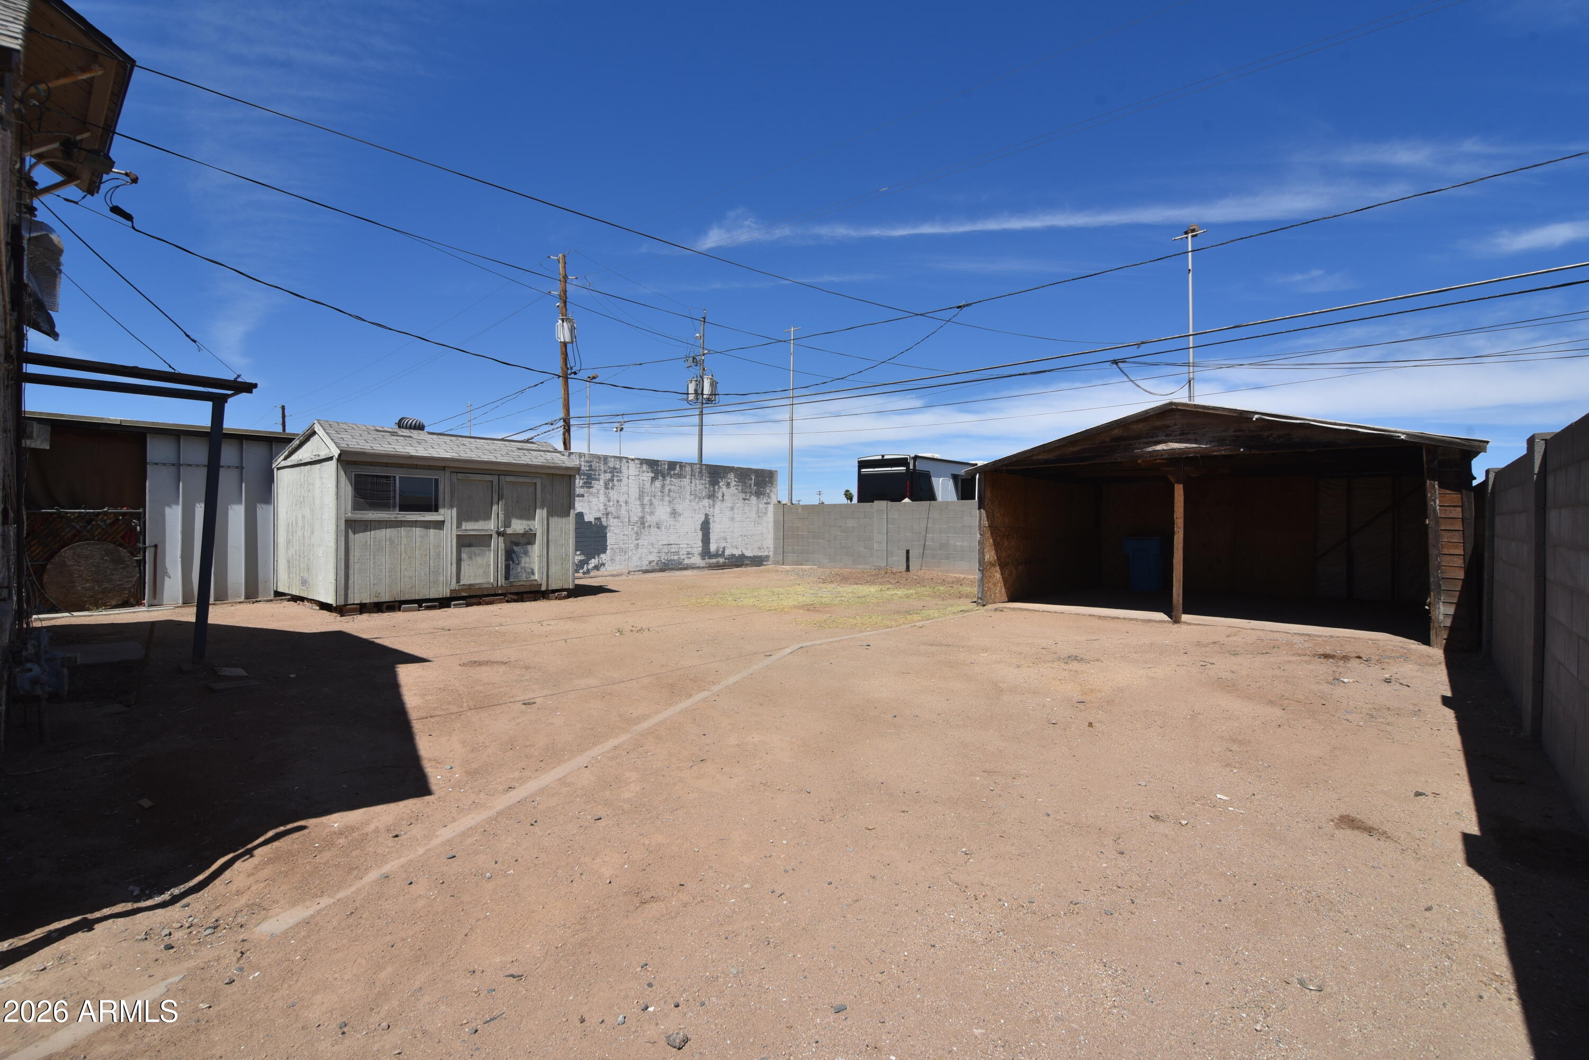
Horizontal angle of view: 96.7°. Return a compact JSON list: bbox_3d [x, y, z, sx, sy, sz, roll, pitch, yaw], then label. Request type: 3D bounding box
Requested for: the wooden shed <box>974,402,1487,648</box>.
[{"bbox_3d":[6.432,-0.209,10.856,5.770,2.805,5.020,1,1,41],"label":"wooden shed"}]

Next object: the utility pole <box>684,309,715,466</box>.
[{"bbox_3d":[-4.257,-4.470,32.047,1.200,10.801,0.800,1,1,41],"label":"utility pole"}]

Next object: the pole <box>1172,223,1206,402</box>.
[{"bbox_3d":[10.458,-3.503,18.740,0.820,9.163,0.350,1,1,41],"label":"pole"}]

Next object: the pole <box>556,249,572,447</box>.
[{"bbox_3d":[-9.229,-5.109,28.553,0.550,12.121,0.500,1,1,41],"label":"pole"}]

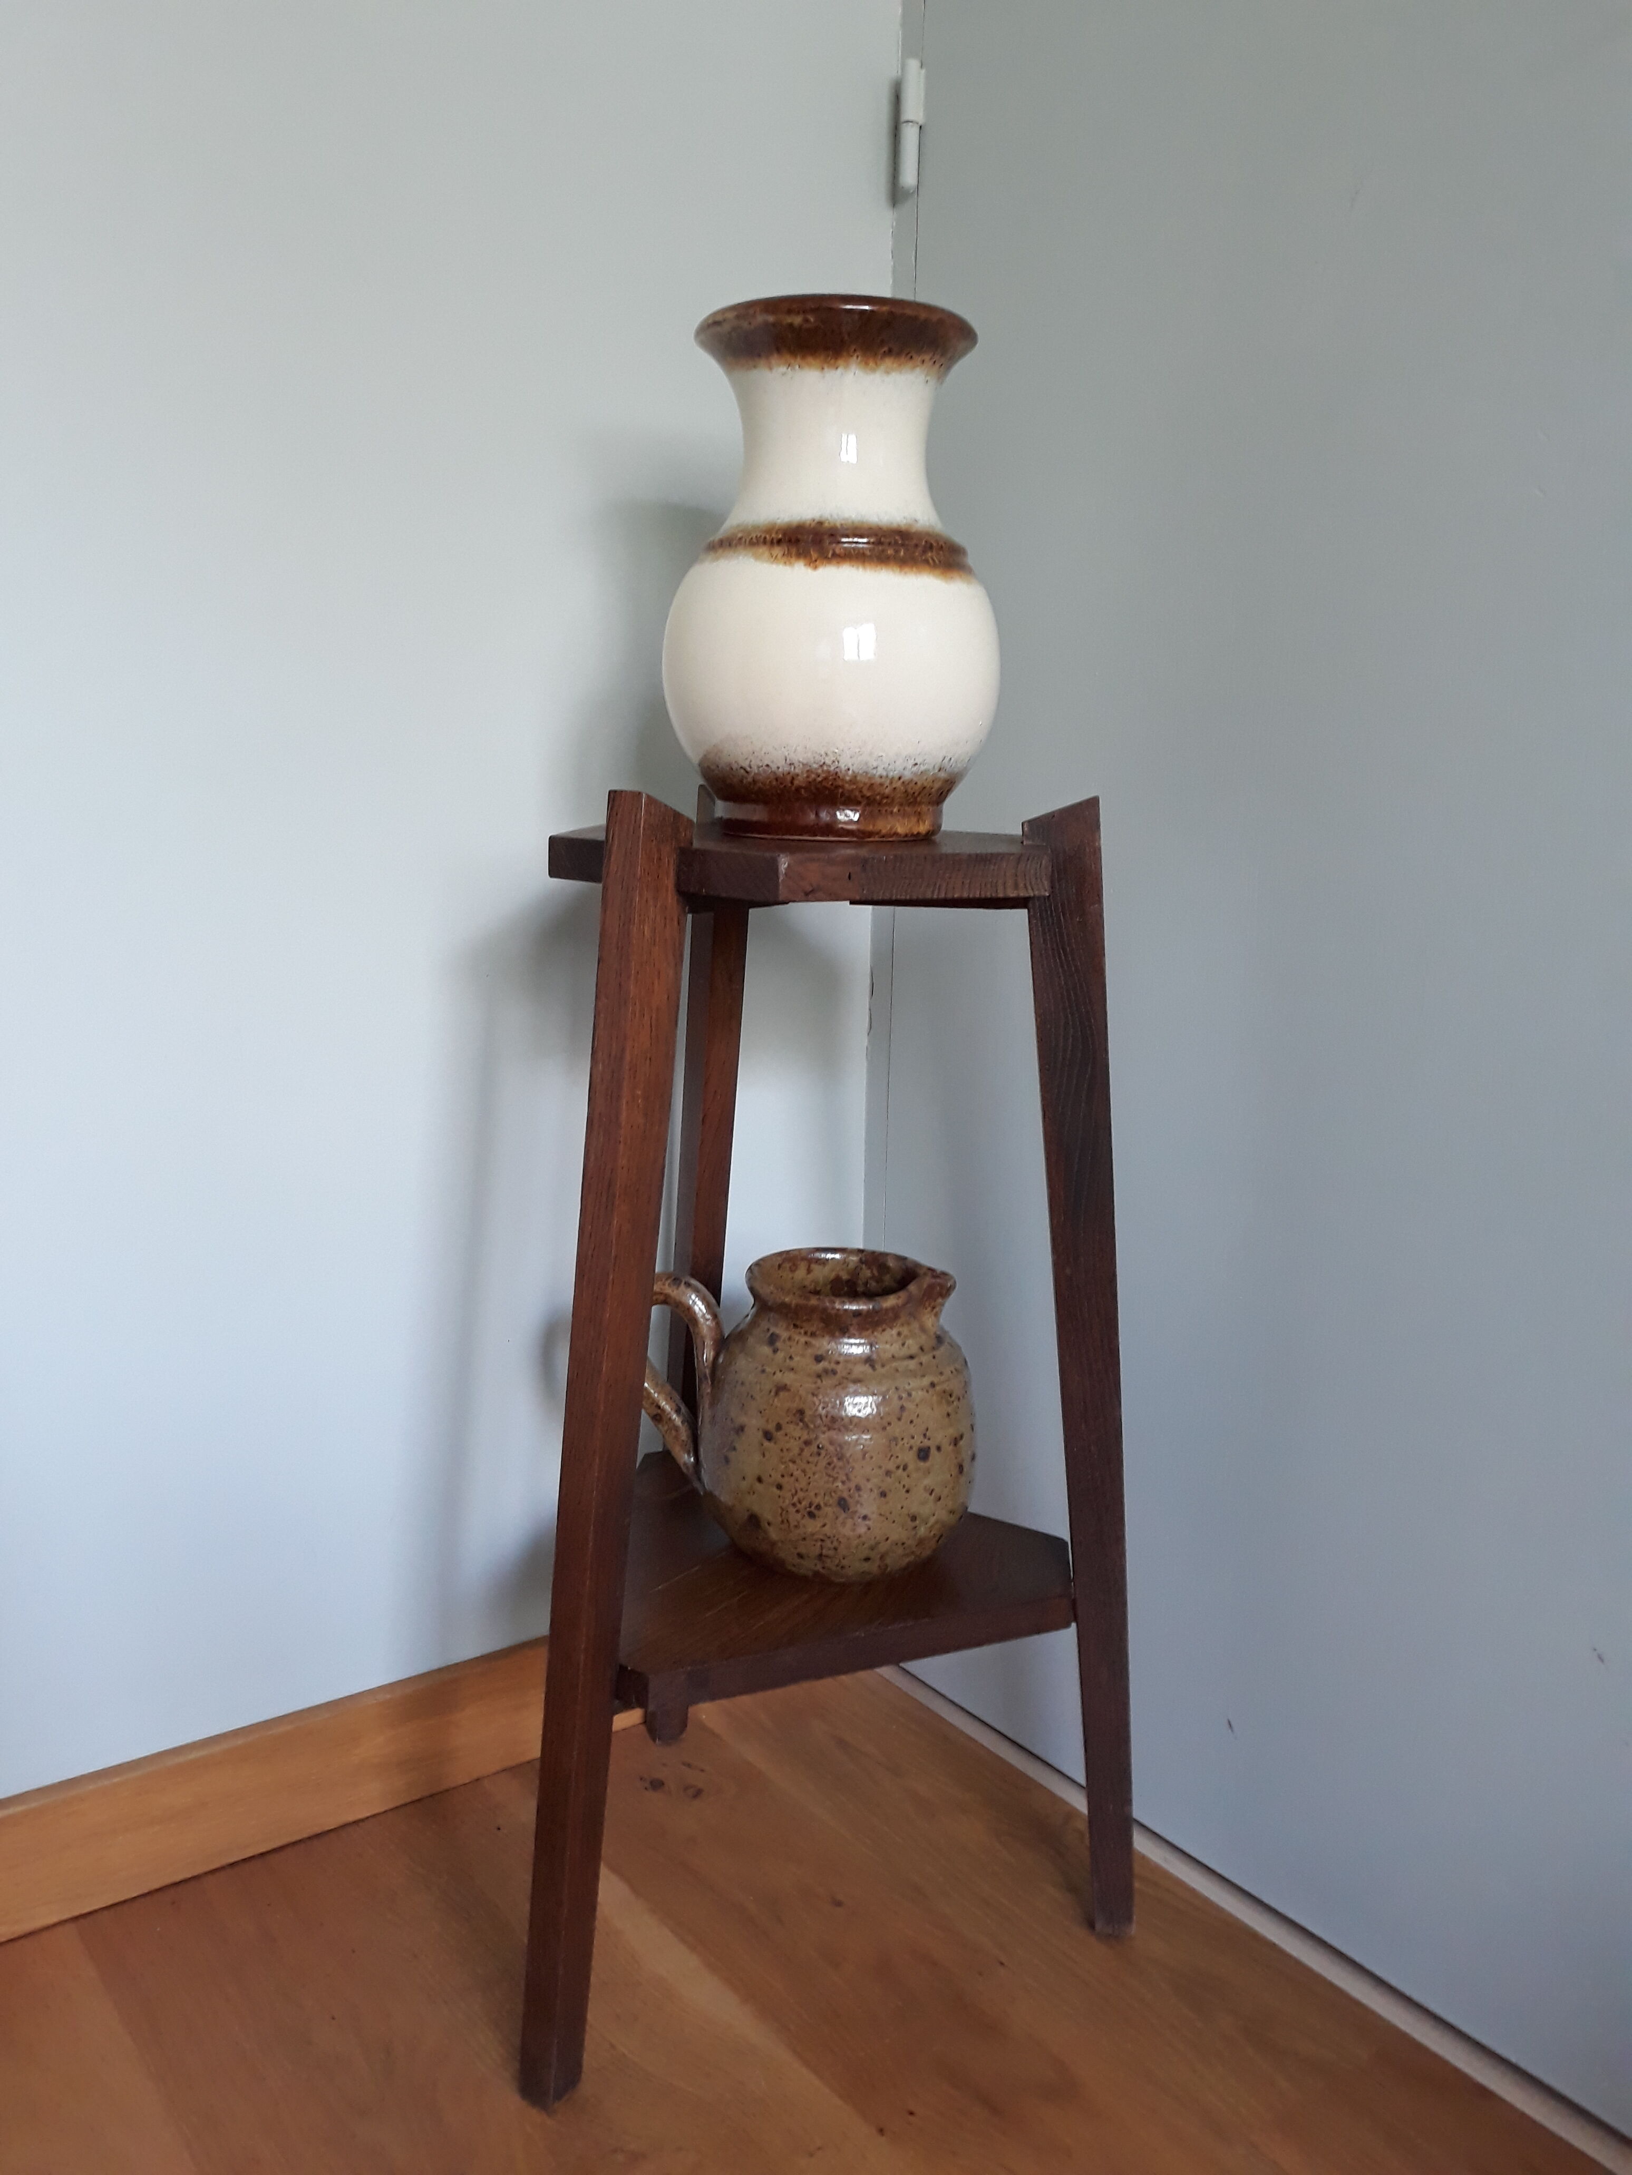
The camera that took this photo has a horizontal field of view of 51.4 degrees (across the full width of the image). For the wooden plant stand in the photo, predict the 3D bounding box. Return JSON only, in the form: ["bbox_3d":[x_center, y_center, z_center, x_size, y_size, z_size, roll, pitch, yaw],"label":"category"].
[{"bbox_3d":[-0.028,0.160,1.024,0.379,0.667,0.341,-3,11,-24],"label":"wooden plant stand"}]

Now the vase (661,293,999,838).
[{"bbox_3d":[0.009,-0.268,0.913,0.183,0.263,0.183,2,10,0],"label":"vase"}]

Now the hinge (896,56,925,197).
[{"bbox_3d":[0.065,-0.652,1.149,0.016,0.080,0.020,-6,13,-37],"label":"hinge"}]

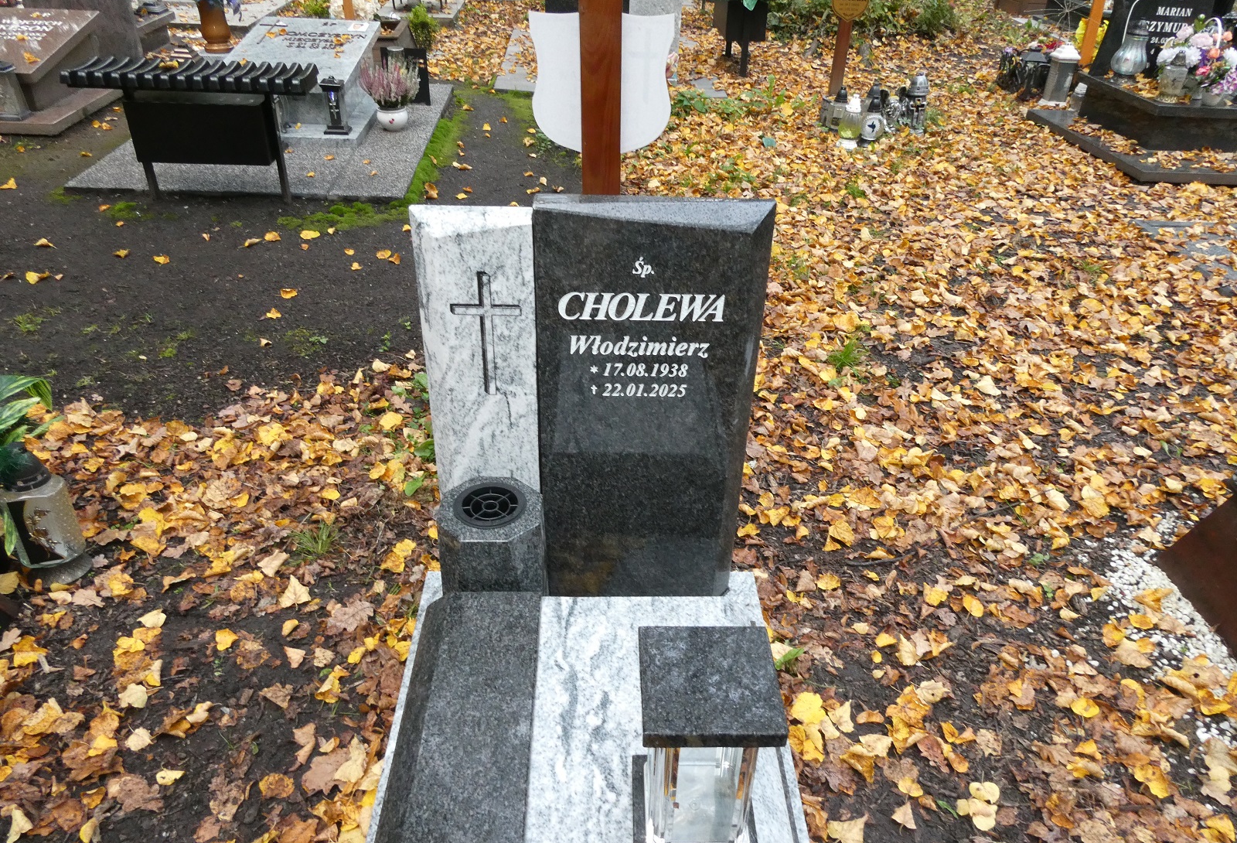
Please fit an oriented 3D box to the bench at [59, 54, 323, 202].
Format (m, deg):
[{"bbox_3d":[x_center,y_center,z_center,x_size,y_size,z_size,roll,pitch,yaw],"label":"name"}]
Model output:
[{"bbox_3d":[-1.471,-1.025,3.094,0.785,0.475,0.290,1,34,-3],"label":"bench"}]

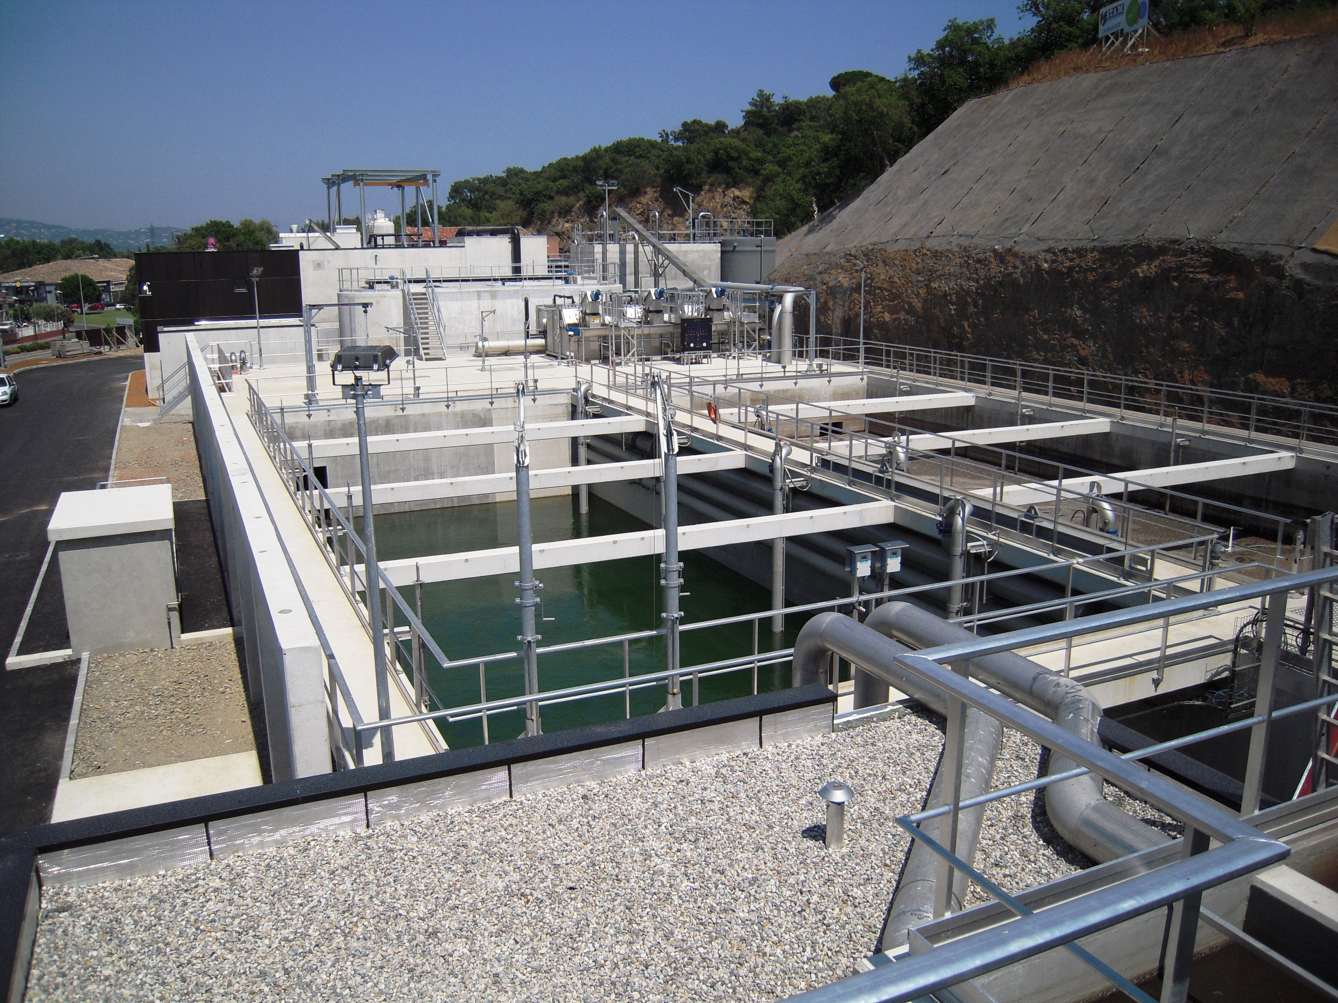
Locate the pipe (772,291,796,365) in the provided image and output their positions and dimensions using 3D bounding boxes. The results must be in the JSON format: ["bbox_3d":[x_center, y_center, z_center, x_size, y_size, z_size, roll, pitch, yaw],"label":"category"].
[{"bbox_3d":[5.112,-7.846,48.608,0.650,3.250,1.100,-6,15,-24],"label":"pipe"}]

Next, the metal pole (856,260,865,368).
[{"bbox_3d":[8.189,-7.963,46.190,0.340,4.540,0.220,-6,15,-24],"label":"metal pole"}]

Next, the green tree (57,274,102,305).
[{"bbox_3d":[-89.471,-31.943,164.544,6.600,6.200,6.600,-6,15,-24],"label":"green tree"}]

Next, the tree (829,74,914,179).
[{"bbox_3d":[12.869,-23.843,68.861,5.400,6.800,5.200,0,13,0],"label":"tree"}]

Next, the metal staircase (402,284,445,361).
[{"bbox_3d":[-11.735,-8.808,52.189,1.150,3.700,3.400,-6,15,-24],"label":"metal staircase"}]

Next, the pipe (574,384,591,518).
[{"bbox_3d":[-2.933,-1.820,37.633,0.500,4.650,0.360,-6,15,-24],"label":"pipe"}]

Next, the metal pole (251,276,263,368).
[{"bbox_3d":[-18.280,-7.921,48.009,0.160,4.000,0.160,-6,15,-24],"label":"metal pole"}]

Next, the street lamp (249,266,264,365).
[{"bbox_3d":[-18.240,-8.095,47.875,0.520,4.400,0.380,-6,15,-24],"label":"street lamp"}]

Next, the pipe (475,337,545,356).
[{"bbox_3d":[-7.879,-7.801,54.018,3.600,0.700,0.700,-6,15,-24],"label":"pipe"}]

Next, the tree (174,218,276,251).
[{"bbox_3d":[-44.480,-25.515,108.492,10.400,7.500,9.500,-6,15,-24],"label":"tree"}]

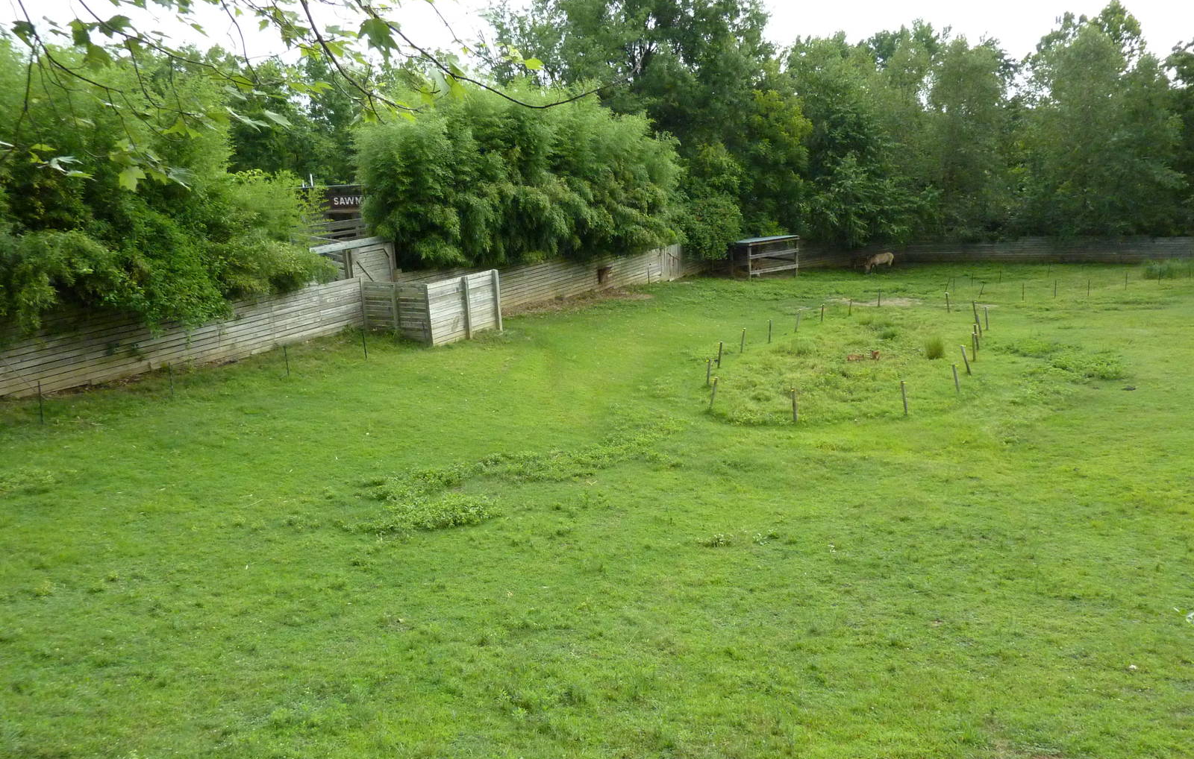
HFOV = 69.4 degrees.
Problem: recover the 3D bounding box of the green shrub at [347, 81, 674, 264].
[{"bbox_3d":[-3.400,-9.488,45.146,5.800,10.200,20.000,8,17,36],"label":"green shrub"}]

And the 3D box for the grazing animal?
[{"bbox_3d":[18.597,-7.686,56.700,2.000,1.320,0.550,-6,14,-17],"label":"grazing animal"}]

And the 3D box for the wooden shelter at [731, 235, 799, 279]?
[{"bbox_3d":[10.518,-7.724,54.415,3.350,2.500,2.950,-6,14,-15],"label":"wooden shelter"}]

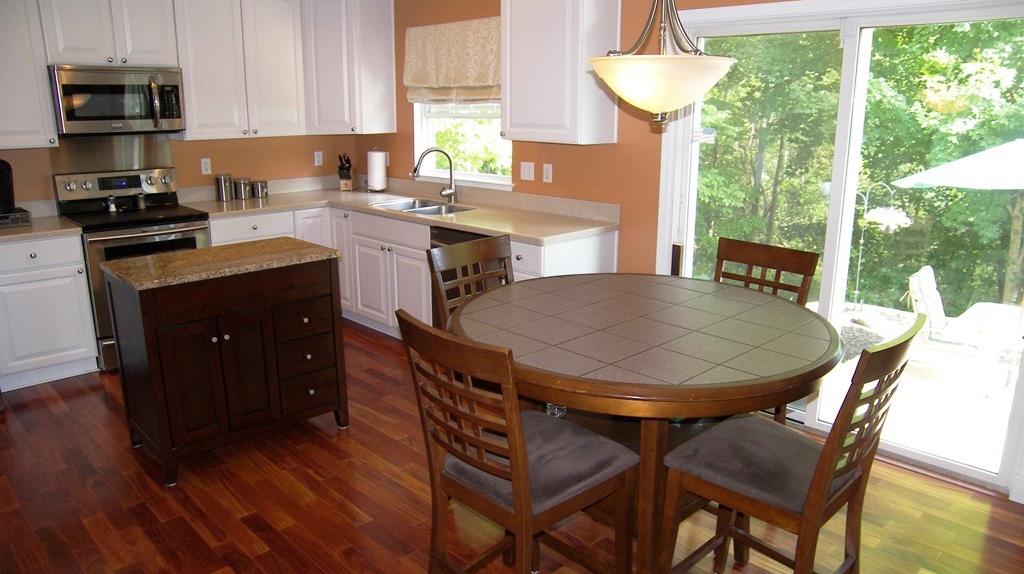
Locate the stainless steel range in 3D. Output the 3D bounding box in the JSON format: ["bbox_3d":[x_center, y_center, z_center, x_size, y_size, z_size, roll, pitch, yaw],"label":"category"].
[{"bbox_3d":[-2.434,-0.144,4.663,0.755,1.180,0.690,-13,19,-42],"label":"stainless steel range"}]

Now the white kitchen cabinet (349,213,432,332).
[{"bbox_3d":[-0.604,-0.117,5.031,0.620,0.800,0.930,-13,19,-42],"label":"white kitchen cabinet"}]

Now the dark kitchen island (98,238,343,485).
[{"bbox_3d":[-1.333,0.303,3.398,0.555,0.900,0.940,13,19,43],"label":"dark kitchen island"}]

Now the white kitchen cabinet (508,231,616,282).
[{"bbox_3d":[0.260,0.094,4.146,0.620,0.800,0.400,-13,19,-42],"label":"white kitchen cabinet"}]

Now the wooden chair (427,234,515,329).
[{"bbox_3d":[0.014,0.362,2.849,0.570,1.030,0.465,13,19,43],"label":"wooden chair"}]

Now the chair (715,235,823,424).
[{"bbox_3d":[0.814,0.381,2.749,0.570,1.030,0.465,-12,18,-40],"label":"chair"}]

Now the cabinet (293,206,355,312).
[{"bbox_3d":[-1.339,-0.248,5.587,0.900,0.800,0.900,-13,19,-42],"label":"cabinet"}]

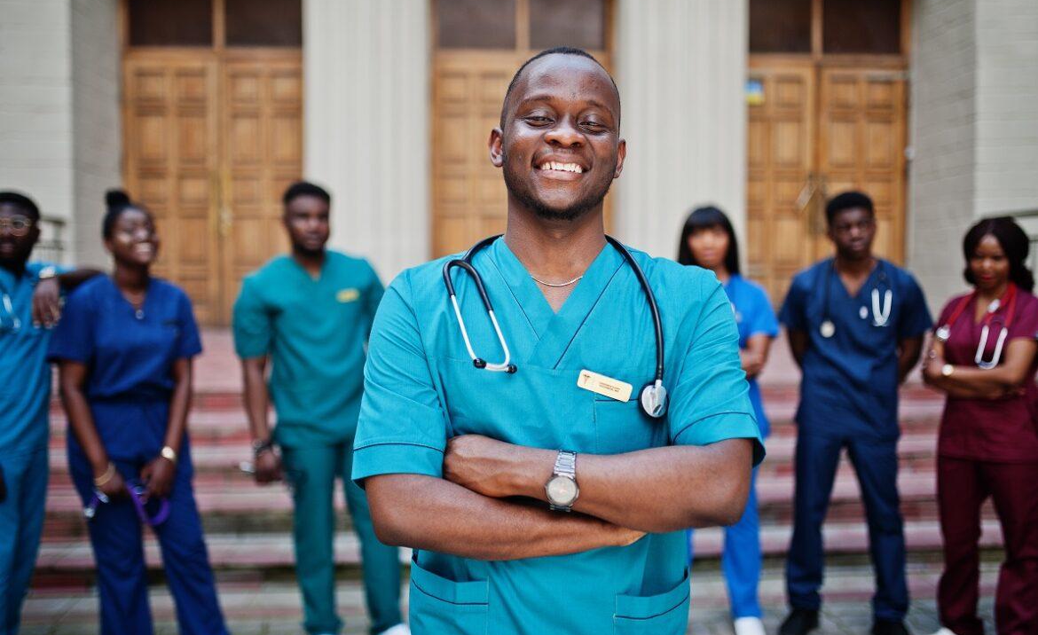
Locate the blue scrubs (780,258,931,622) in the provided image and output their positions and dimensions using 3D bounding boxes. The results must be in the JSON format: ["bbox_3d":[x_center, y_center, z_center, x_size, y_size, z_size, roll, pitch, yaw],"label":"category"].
[{"bbox_3d":[1.336,0.497,4.011,0.588,1.461,0.330,1,4,10],"label":"blue scrubs"}]

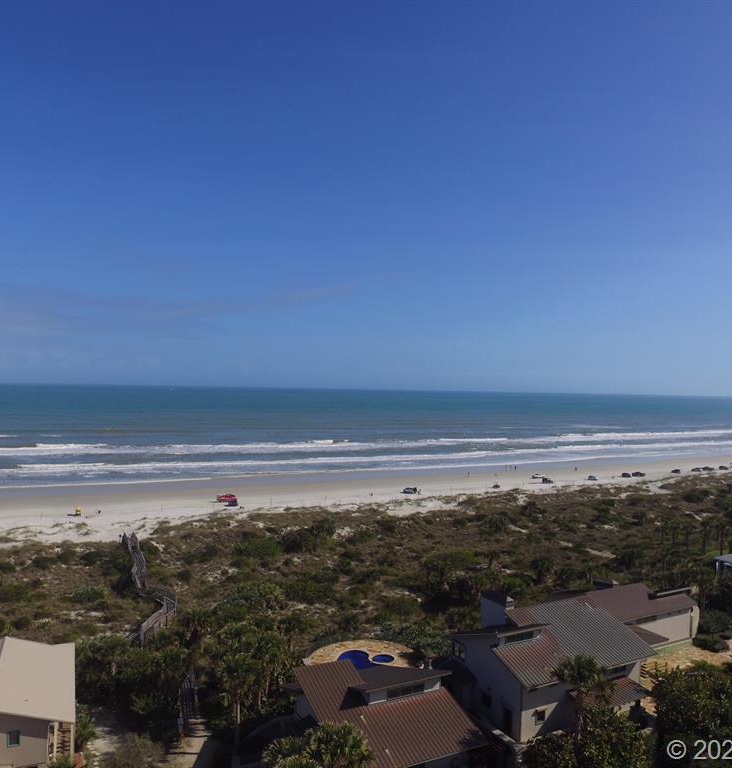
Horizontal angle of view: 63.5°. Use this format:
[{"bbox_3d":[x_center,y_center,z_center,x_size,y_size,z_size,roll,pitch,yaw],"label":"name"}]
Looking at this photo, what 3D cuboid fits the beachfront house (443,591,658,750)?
[{"bbox_3d":[16.690,23.968,53.031,15.200,7.700,11.200,1,-1,-28],"label":"beachfront house"}]

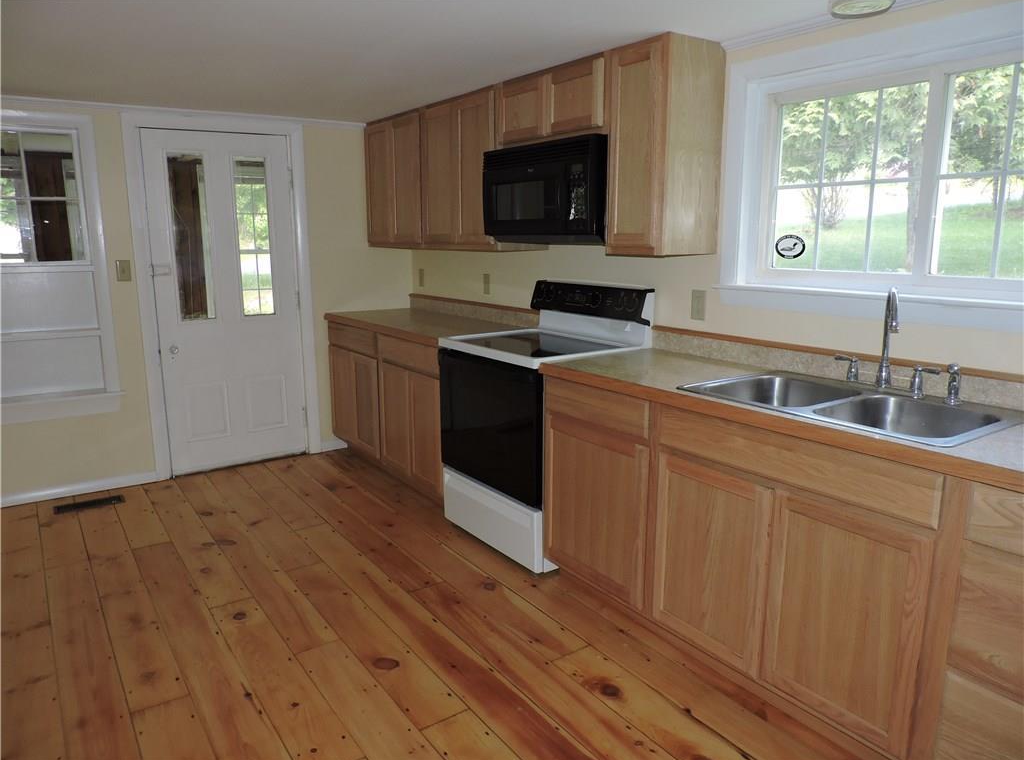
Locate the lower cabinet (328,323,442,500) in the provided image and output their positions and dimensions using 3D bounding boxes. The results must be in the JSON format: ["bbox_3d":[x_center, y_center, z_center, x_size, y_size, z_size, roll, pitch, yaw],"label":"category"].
[{"bbox_3d":[-0.508,0.119,4.207,0.621,0.865,1.450,-8,14,-34],"label":"lower cabinet"}]

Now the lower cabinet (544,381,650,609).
[{"bbox_3d":[0.537,0.409,2.752,0.621,0.865,0.582,-8,14,-34],"label":"lower cabinet"}]

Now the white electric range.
[{"bbox_3d":[0.123,0.152,3.274,0.650,1.157,0.775,-8,14,-34],"label":"white electric range"}]

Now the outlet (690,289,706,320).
[{"bbox_3d":[0.745,-0.299,2.852,0.010,0.122,0.076,-8,14,-34],"label":"outlet"}]

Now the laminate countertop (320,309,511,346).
[{"bbox_3d":[-0.508,-0.322,4.106,0.630,0.038,1.471,-8,14,-34],"label":"laminate countertop"}]

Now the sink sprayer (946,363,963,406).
[{"bbox_3d":[1.306,0.009,2.093,0.048,0.118,0.043,-8,14,-35],"label":"sink sprayer"}]

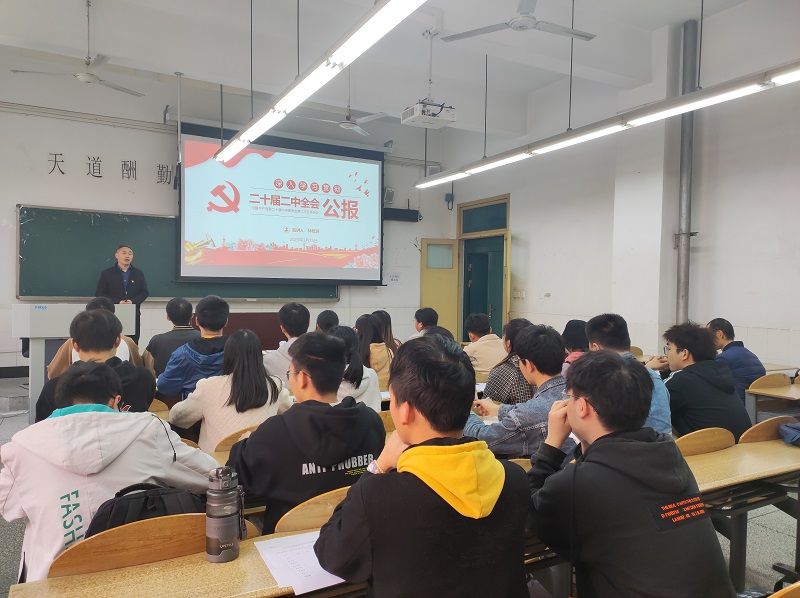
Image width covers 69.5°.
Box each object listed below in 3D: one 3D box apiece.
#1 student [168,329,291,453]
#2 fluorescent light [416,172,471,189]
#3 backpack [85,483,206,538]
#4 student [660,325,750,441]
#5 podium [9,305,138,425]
[{"bbox_3d":[-0.794,0.745,2.647,0.500,1.230,0.720,0,1,-29],"label":"student"},{"bbox_3d":[0.594,-1.672,7.992,0.180,0.090,1.240,0,1,-29],"label":"fluorescent light"},{"bbox_3d":[-0.650,0.717,1.547,0.330,0.450,0.200,0,1,-29],"label":"backpack"},{"bbox_3d":[1.254,0.735,2.732,0.530,1.270,0.680,0,1,-37],"label":"student"},{"bbox_3d":[-3.325,0.636,5.930,1.060,1.180,0.700,0,1,-29],"label":"podium"}]

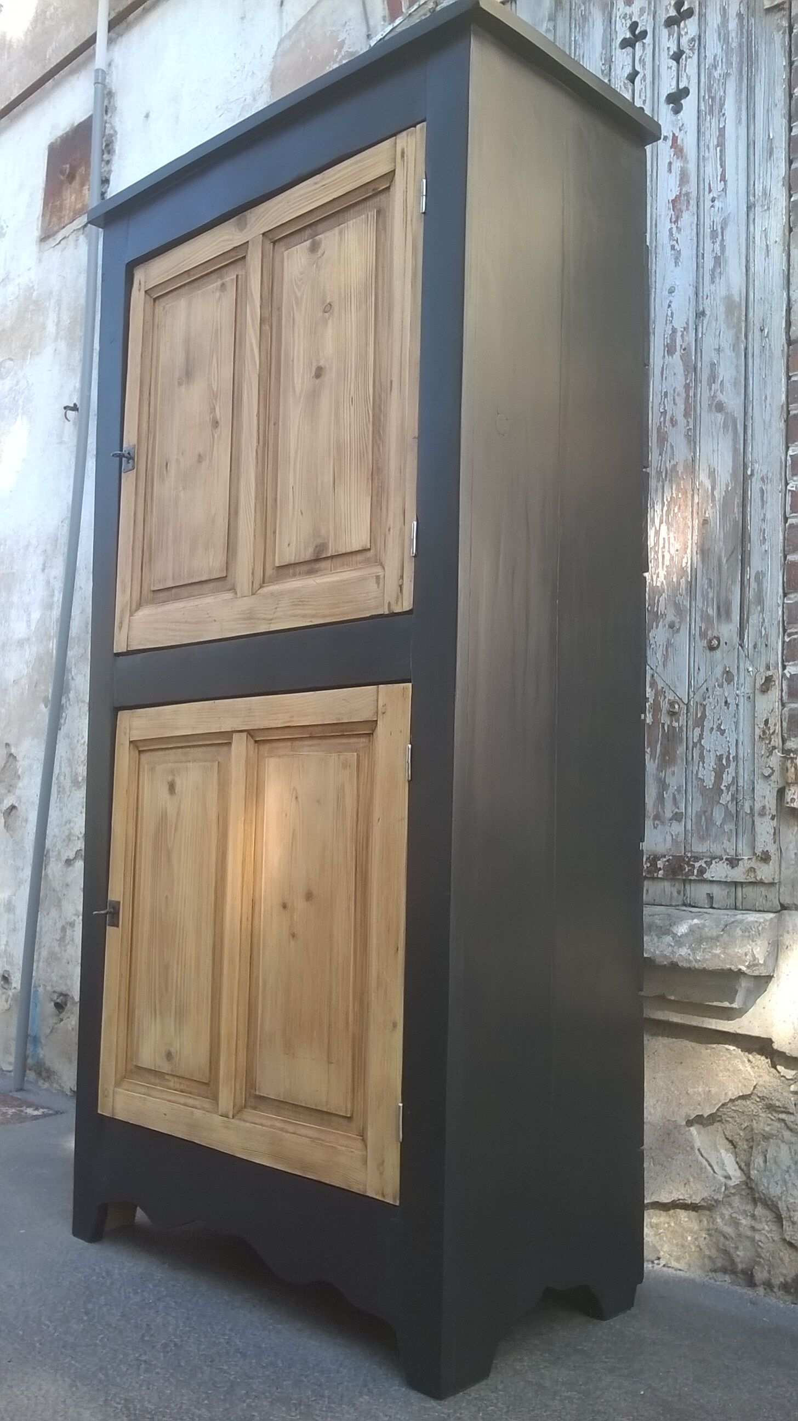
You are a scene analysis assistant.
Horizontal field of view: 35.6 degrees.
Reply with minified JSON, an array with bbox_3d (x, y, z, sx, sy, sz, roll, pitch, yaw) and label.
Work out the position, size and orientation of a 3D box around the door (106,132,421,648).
[{"bbox_3d":[-0.230,-0.481,2.036,0.732,0.719,0.025,-3,-7,43],"label":"door"}]

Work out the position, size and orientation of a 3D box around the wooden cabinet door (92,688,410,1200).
[{"bbox_3d":[-0.243,0.333,1.961,0.714,0.706,0.025,-3,-7,43],"label":"wooden cabinet door"}]

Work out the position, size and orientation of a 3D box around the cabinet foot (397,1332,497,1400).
[{"bbox_3d":[0.062,0.862,1.669,0.084,0.066,0.102,-3,-7,43],"label":"cabinet foot"}]

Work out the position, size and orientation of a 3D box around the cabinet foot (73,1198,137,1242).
[{"bbox_3d":[-0.516,0.897,2.205,0.078,0.065,0.095,-3,-7,43],"label":"cabinet foot"}]

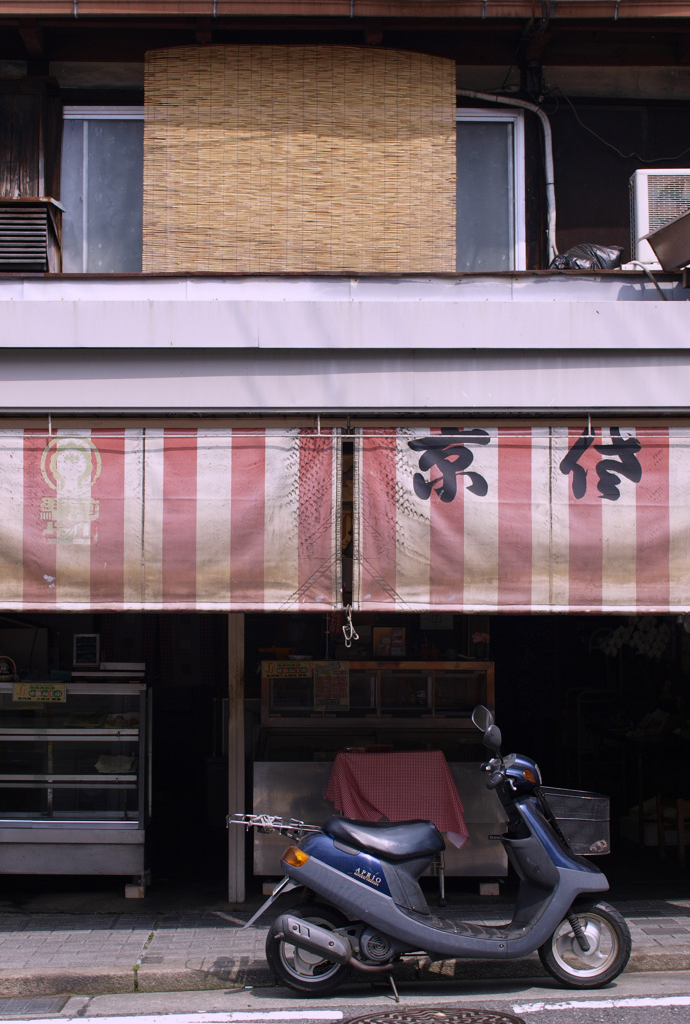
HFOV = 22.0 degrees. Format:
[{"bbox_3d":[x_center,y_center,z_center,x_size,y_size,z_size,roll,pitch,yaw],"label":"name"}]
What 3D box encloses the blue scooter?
[{"bbox_3d":[0.358,1.430,7.460,1.690,1.160,0.660,-1,-3,0],"label":"blue scooter"}]

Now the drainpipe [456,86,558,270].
[{"bbox_3d":[0.906,-1.870,9.900,0.570,0.990,0.120,0,-3,0],"label":"drainpipe"}]

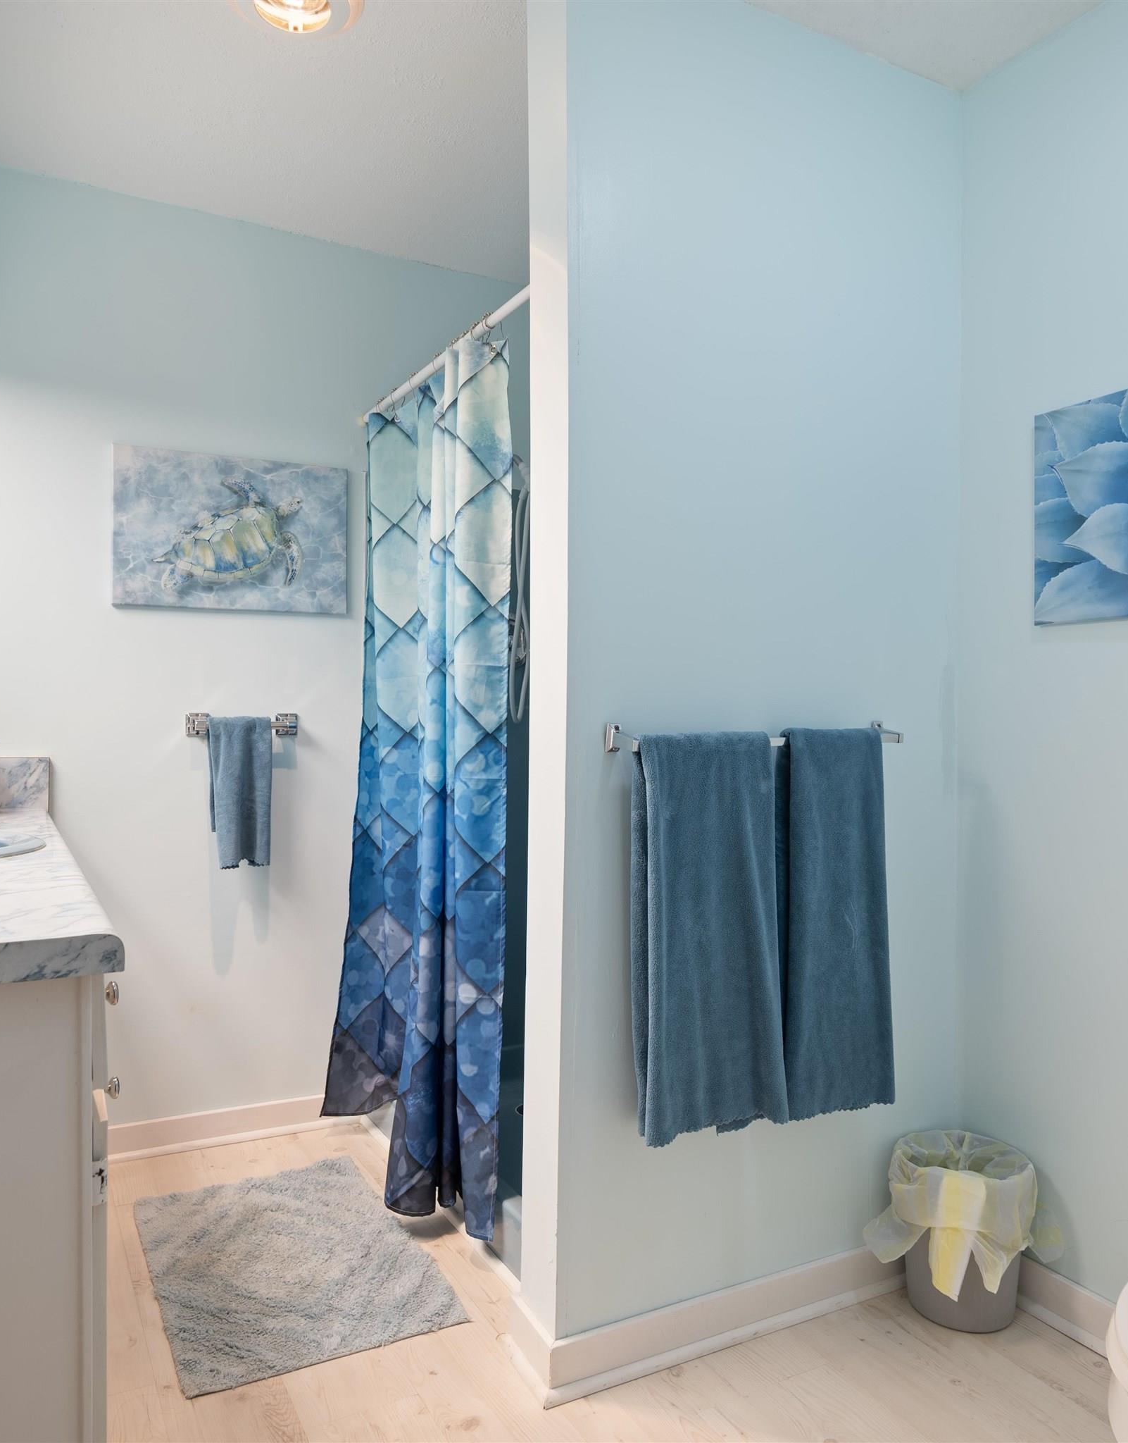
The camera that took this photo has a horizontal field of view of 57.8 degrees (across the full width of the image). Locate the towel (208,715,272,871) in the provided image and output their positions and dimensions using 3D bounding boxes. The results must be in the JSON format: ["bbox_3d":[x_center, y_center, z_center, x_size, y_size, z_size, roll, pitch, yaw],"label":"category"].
[{"bbox_3d":[-0.868,0.190,2.737,0.165,0.405,0.075,0,0,-25],"label":"towel"}]

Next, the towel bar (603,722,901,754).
[{"bbox_3d":[0.377,0.027,1.887,0.640,0.050,0.075,0,0,-27],"label":"towel bar"}]

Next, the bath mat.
[{"bbox_3d":[-0.592,1.131,2.178,0.508,0.016,0.795,0,0,-27],"label":"bath mat"}]

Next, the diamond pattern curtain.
[{"bbox_3d":[-0.383,0.110,2.432,0.190,1.830,0.870,0,0,-29],"label":"diamond pattern curtain"}]

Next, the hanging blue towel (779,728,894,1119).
[{"bbox_3d":[0.519,0.367,1.929,0.253,0.705,0.090,0,0,-27],"label":"hanging blue towel"}]

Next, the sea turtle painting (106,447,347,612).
[{"bbox_3d":[-0.889,-0.504,2.766,0.606,0.411,0.027,0,0,-25],"label":"sea turtle painting"}]

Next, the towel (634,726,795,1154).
[{"bbox_3d":[0.263,0.368,1.799,0.311,0.710,0.090,0,0,-27],"label":"towel"}]

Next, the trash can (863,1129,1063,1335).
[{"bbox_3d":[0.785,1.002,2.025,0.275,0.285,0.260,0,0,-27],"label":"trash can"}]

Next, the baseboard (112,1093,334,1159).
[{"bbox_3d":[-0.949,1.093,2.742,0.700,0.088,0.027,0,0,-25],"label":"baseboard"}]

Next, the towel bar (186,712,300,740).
[{"bbox_3d":[-0.860,0.012,2.760,0.292,0.061,0.065,0,0,-25],"label":"towel bar"}]

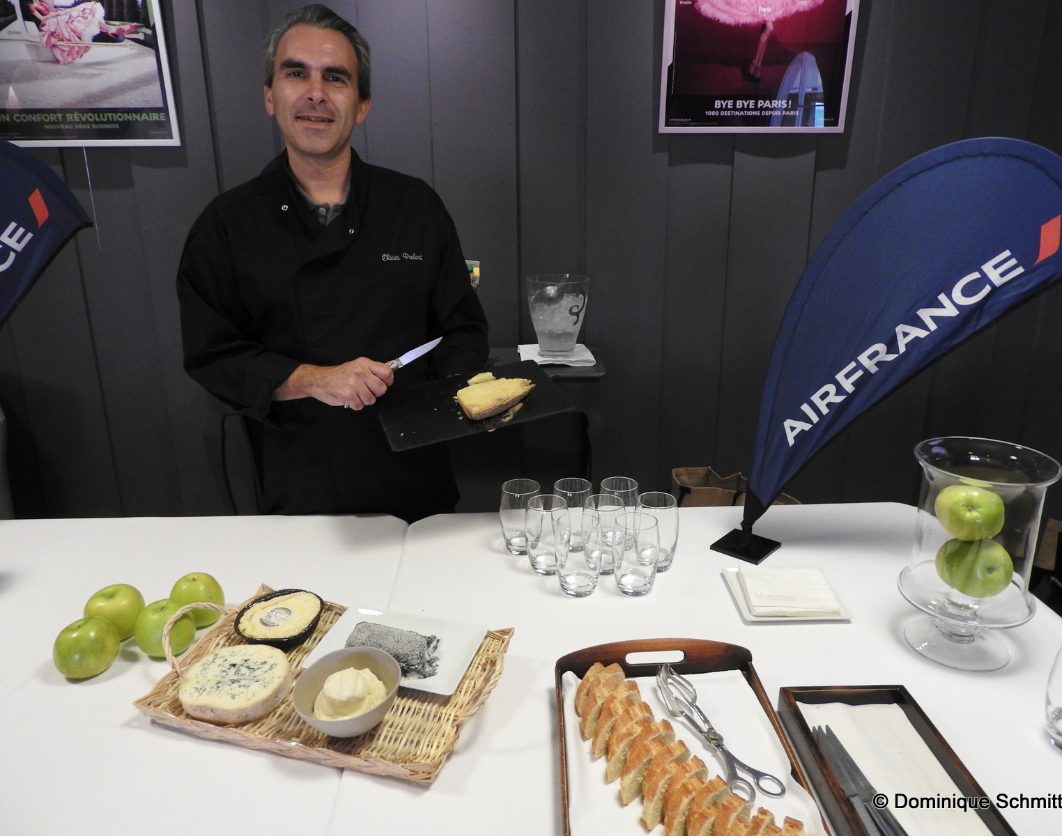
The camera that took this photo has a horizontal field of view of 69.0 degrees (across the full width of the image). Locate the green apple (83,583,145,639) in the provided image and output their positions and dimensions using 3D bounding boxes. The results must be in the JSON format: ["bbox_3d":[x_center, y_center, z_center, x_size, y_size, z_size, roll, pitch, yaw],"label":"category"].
[{"bbox_3d":[-0.577,0.268,1.070,0.083,0.075,0.083,-1,17,0],"label":"green apple"}]

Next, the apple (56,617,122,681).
[{"bbox_3d":[-0.583,0.302,1.018,0.079,0.075,0.079,-1,17,0],"label":"apple"}]

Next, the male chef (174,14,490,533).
[{"bbox_3d":[-0.367,0.102,1.543,0.570,1.660,0.420,-4,17,-11],"label":"male chef"}]

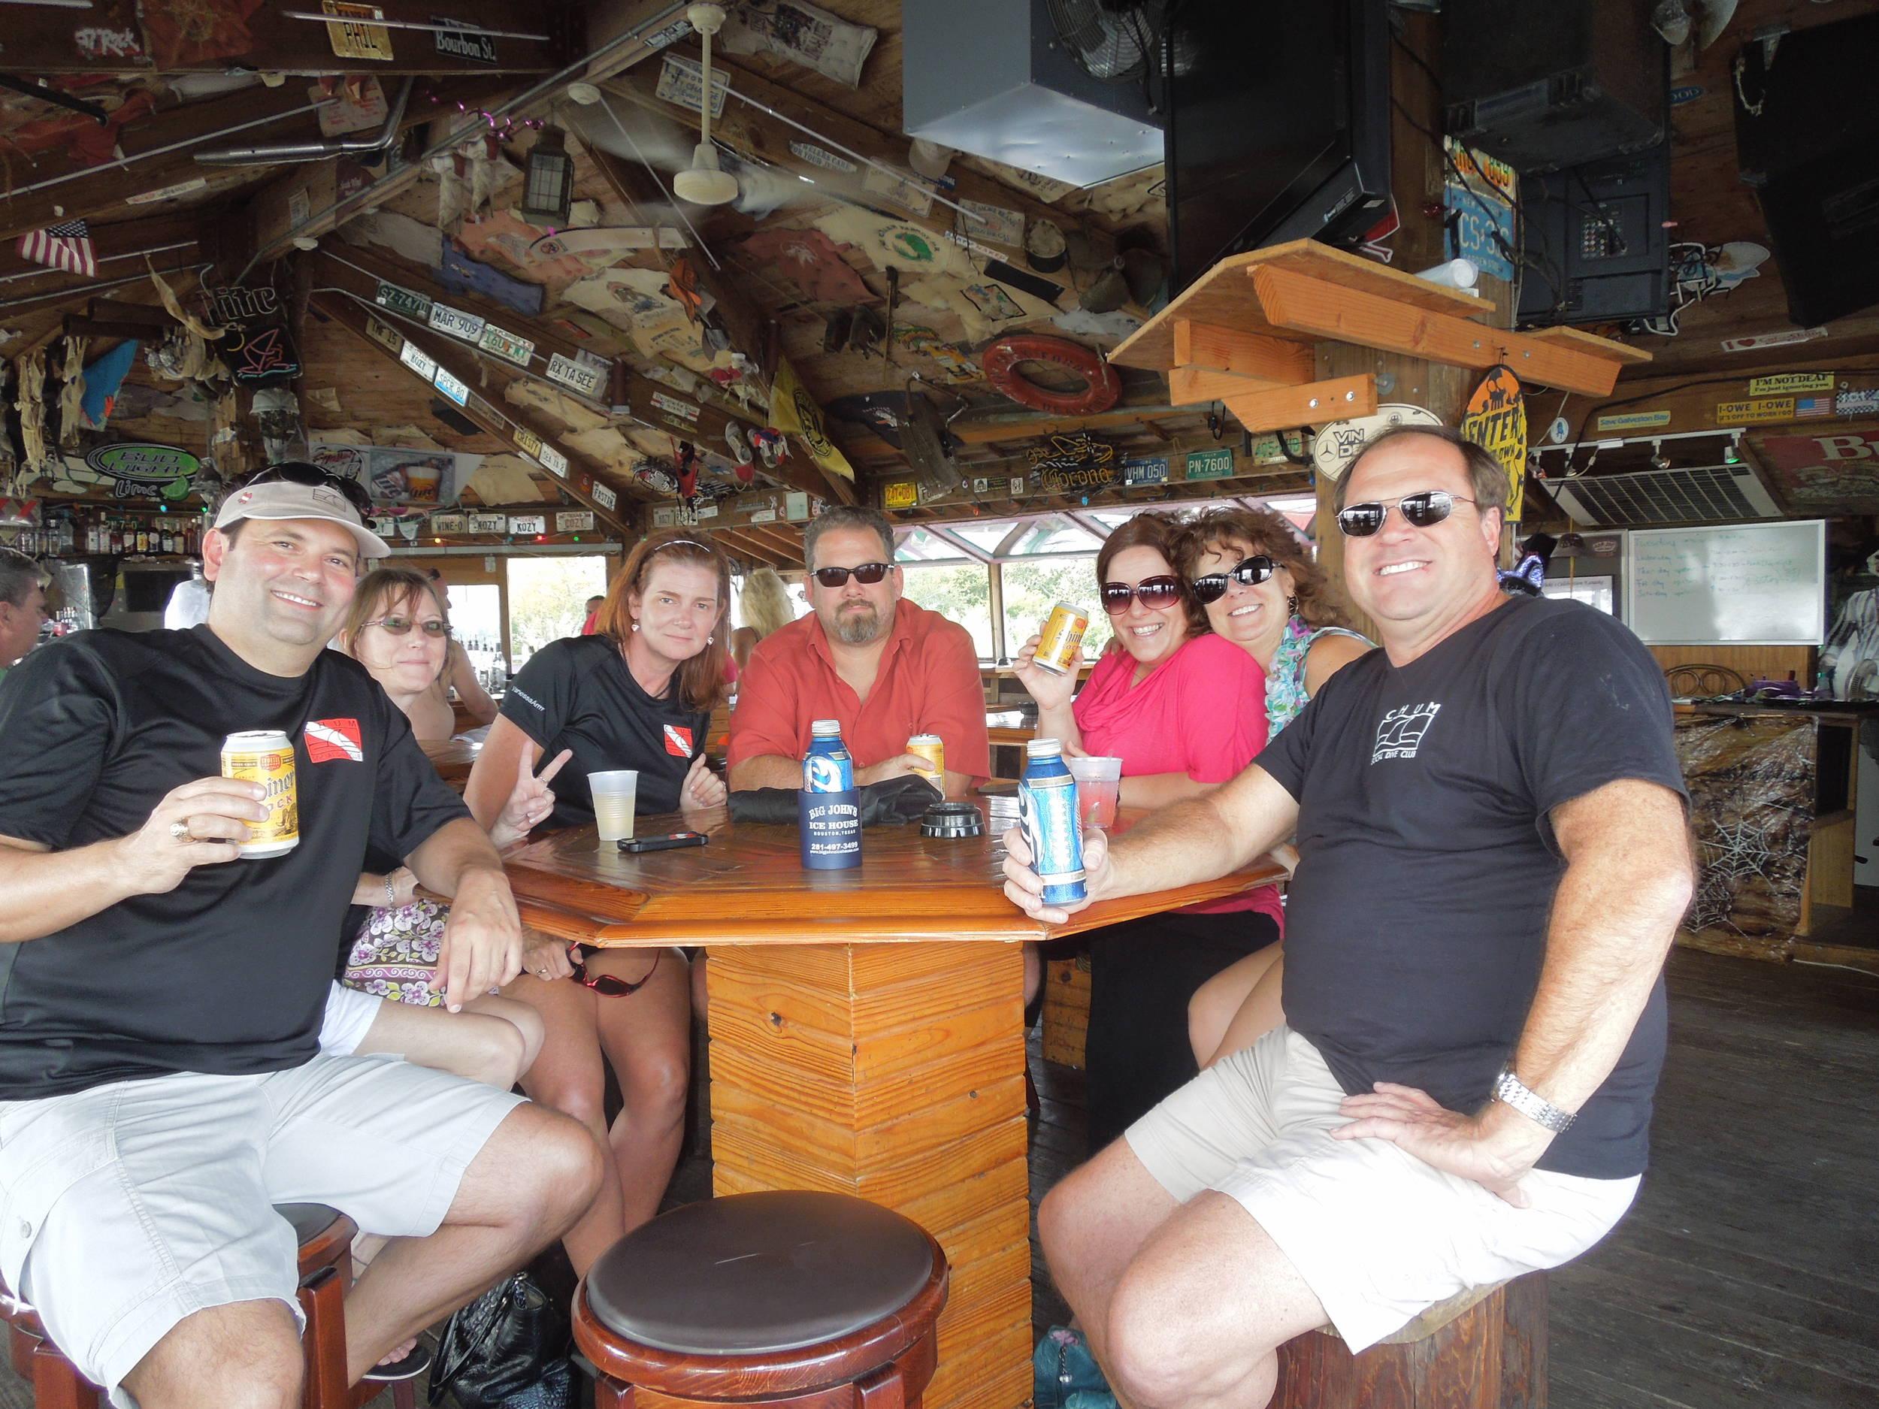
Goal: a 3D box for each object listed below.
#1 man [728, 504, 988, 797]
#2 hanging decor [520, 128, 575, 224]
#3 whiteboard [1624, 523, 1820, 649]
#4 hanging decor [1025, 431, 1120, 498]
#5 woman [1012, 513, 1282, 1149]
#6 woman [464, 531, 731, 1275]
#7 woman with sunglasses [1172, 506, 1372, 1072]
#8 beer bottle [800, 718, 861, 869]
[{"bbox_3d":[-0.150,0.305,2.542,0.540,1.360,0.720,-1,3,-2],"label":"man"},{"bbox_3d":[-1.675,-2.274,5.800,0.175,0.400,0.175,-1,3,0],"label":"hanging decor"},{"bbox_3d":[4.040,-0.617,7.000,0.030,0.620,0.930,-4,5,-43],"label":"whiteboard"},{"bbox_3d":[0.827,-1.486,8.350,0.660,0.370,0.120,2,4,41],"label":"hanging decor"},{"bbox_3d":[0.356,0.370,2.326,0.500,1.400,0.660,1,4,30],"label":"woman"},{"bbox_3d":[-0.544,0.382,2.195,0.500,1.340,0.720,-3,4,-27],"label":"woman"},{"bbox_3d":[0.596,0.337,2.304,0.500,1.340,0.720,2,5,45],"label":"woman with sunglasses"},{"bbox_3d":[-0.146,0.112,1.784,0.078,0.190,0.078,-1,3,-6],"label":"beer bottle"}]

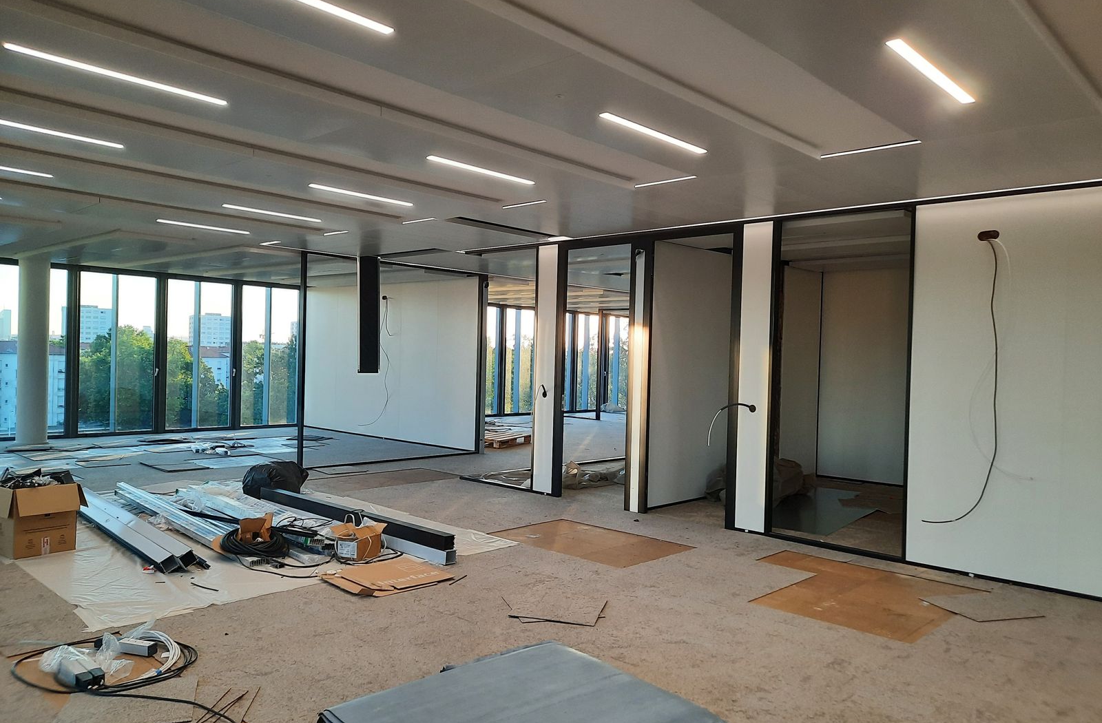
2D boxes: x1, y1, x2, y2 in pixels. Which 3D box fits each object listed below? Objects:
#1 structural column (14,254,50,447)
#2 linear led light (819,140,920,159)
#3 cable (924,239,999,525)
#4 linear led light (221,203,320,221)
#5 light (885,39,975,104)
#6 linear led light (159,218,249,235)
[{"bbox_3d":[-8.022,-0.180,12.347,0.430,2.880,0.430,2,0,43],"label":"structural column"},{"bbox_3d":[1.953,-1.311,4.902,0.620,0.040,0.060,2,0,43],"label":"linear led light"},{"bbox_3d":[3.073,0.158,5.965,0.490,2.150,0.080,2,0,43],"label":"cable"},{"bbox_3d":[-2.696,-1.443,7.750,0.070,0.040,1.010,2,0,43],"label":"linear led light"},{"bbox_3d":[1.734,-1.300,3.598,0.065,0.040,0.980,2,0,43],"label":"light"},{"bbox_3d":[-3.742,-1.465,8.629,0.070,0.040,0.990,2,0,43],"label":"linear led light"}]

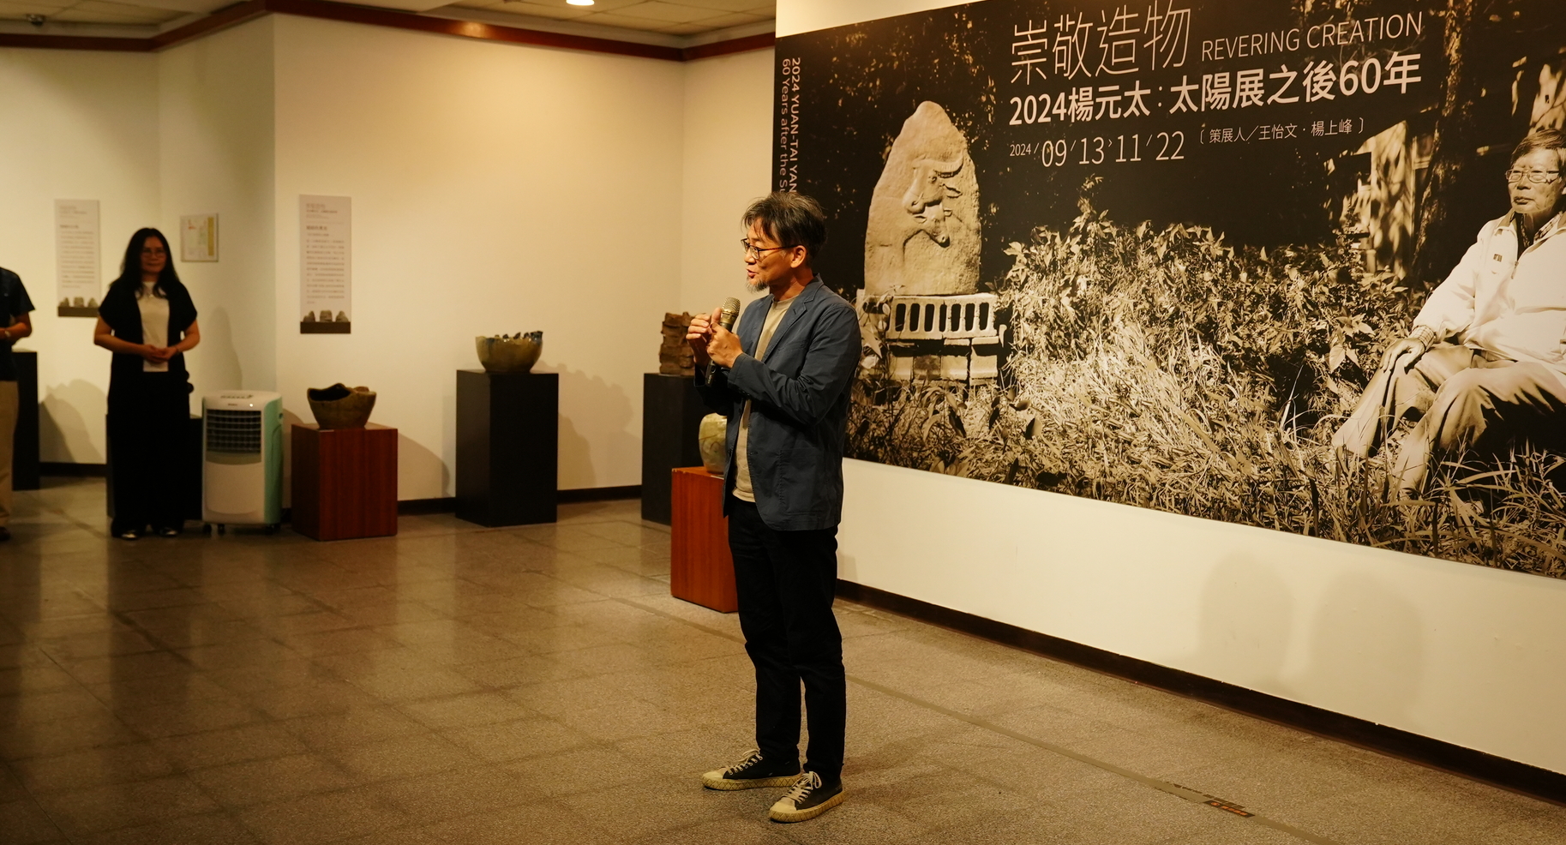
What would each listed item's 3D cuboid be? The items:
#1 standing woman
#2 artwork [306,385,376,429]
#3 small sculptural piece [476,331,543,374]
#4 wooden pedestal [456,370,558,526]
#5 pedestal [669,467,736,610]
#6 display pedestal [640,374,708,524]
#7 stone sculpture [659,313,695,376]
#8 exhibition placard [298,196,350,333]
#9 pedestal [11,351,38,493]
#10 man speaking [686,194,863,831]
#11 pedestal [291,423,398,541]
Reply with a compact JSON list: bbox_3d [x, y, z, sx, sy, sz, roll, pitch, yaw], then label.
[{"bbox_3d":[-3.548,-0.225,8.988,0.580,1.690,0.340,-1,6,-23],"label":"standing woman"},{"bbox_3d":[-2.493,-0.090,9.113,0.385,0.240,0.330,0,5,-15],"label":"artwork"},{"bbox_3d":[-1.627,-0.418,9.587,0.385,0.235,0.370,0,5,-10],"label":"small sculptural piece"},{"bbox_3d":[-1.649,0.143,9.638,0.440,0.892,0.446,-3,6,-36],"label":"wooden pedestal"},{"bbox_3d":[-0.201,0.531,7.491,0.450,0.600,0.450,-2,6,-36],"label":"pedestal"},{"bbox_3d":[-0.541,0.160,9.753,0.446,0.889,0.441,-2,6,-36],"label":"display pedestal"},{"bbox_3d":[-0.579,-0.466,9.676,0.220,0.370,0.245,-2,6,-36],"label":"stone sculpture"},{"bbox_3d":[-2.686,-0.924,9.469,0.305,0.805,0.015,-2,6,-36],"label":"exhibition placard"},{"bbox_3d":[-5.217,-0.015,10.654,0.450,0.900,0.450,-2,6,-36],"label":"pedestal"},{"bbox_3d":[-0.020,0.226,4.588,0.450,1.735,0.480,-1,6,-28],"label":"man speaking"},{"bbox_3d":[-2.465,0.322,9.064,0.443,0.602,0.449,-2,6,-36],"label":"pedestal"}]

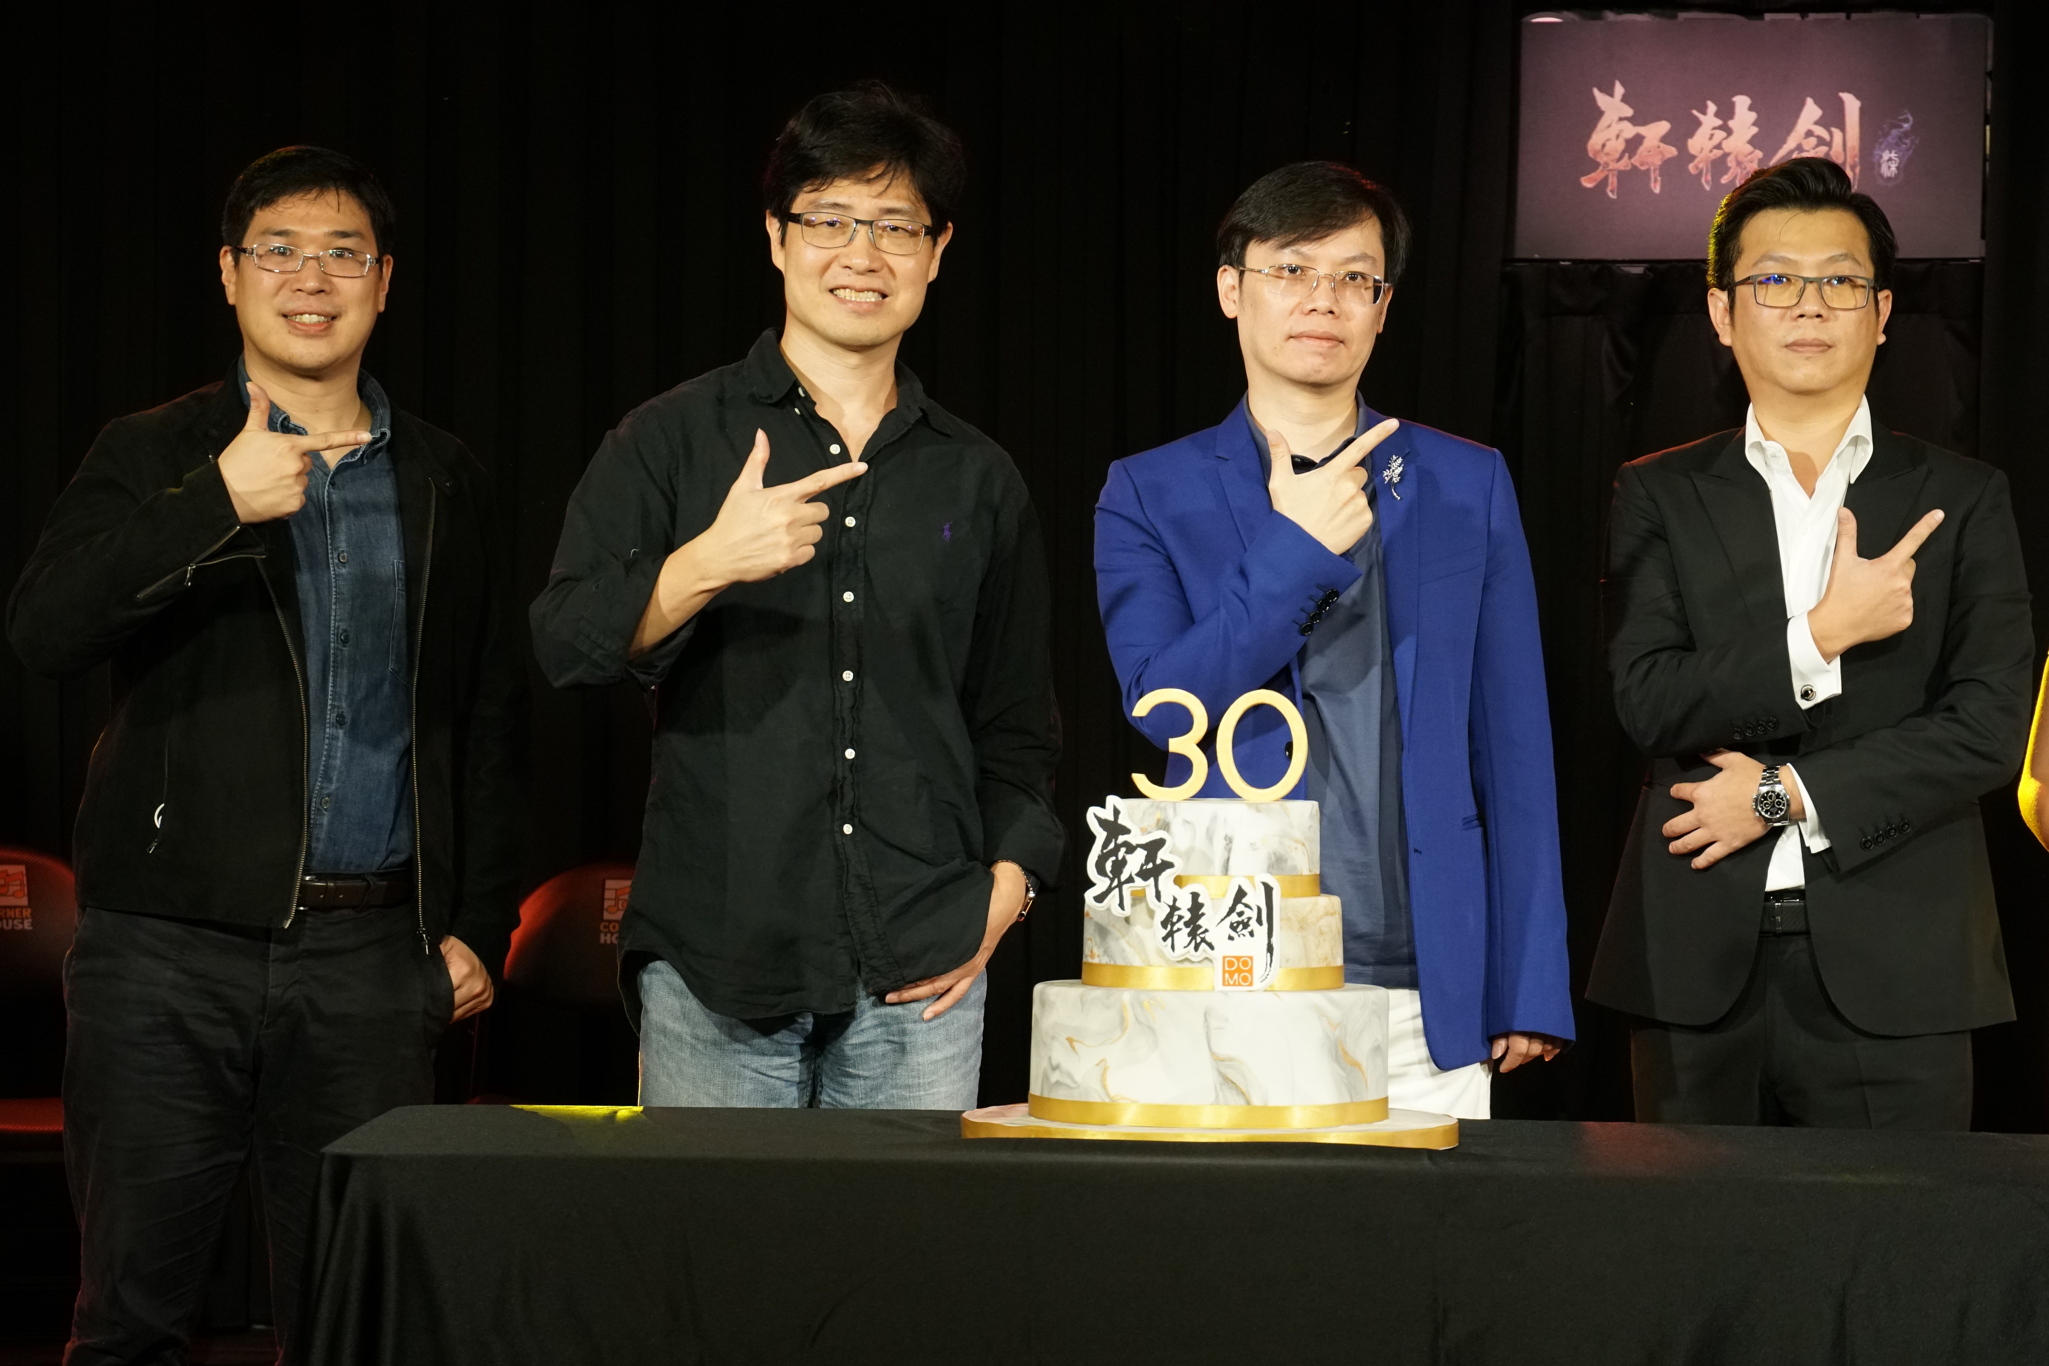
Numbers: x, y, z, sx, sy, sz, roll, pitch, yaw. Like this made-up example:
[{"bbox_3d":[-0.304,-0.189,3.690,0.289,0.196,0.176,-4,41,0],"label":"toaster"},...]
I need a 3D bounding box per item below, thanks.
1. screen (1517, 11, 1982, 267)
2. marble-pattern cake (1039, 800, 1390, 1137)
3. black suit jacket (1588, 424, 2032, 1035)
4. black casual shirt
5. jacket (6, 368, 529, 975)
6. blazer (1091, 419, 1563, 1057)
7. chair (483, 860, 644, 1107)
[{"bbox_3d":[1.330,-0.998,10.300,0.867,0.450,0.060,1,-1,6],"label":"screen"},{"bbox_3d":[0.182,0.270,5.500,0.352,0.310,0.352,1,-1,0],"label":"marble-pattern cake"},{"bbox_3d":[0.862,0.051,6.200,0.490,0.670,0.360,1,-1,5],"label":"black suit jacket"},{"bbox_3d":[-0.243,-0.008,5.950,0.540,0.715,0.380,1,-1,-8],"label":"black casual shirt"},{"bbox_3d":[-0.822,-0.010,6.150,0.550,0.670,0.380,1,-1,-14],"label":"jacket"},{"bbox_3d":[0.338,0.055,6.150,0.525,0.730,0.360,1,-1,1],"label":"blazer"},{"bbox_3d":[-0.610,0.690,8.500,0.460,0.860,0.500,1,-1,-3],"label":"chair"}]

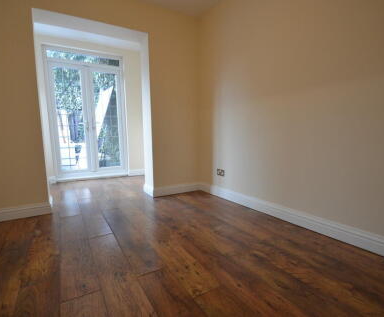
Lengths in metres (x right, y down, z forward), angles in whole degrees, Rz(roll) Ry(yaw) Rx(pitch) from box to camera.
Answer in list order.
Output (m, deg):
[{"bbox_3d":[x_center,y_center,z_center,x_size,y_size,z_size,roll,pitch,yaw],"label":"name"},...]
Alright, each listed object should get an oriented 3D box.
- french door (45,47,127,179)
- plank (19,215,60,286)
[{"bbox_3d":[-1.938,-0.784,3.760,1.240,2.300,0.090,-5,8,-28],"label":"french door"},{"bbox_3d":[-1.236,0.679,1.692,0.191,0.018,1.225,-5,8,-33],"label":"plank"}]

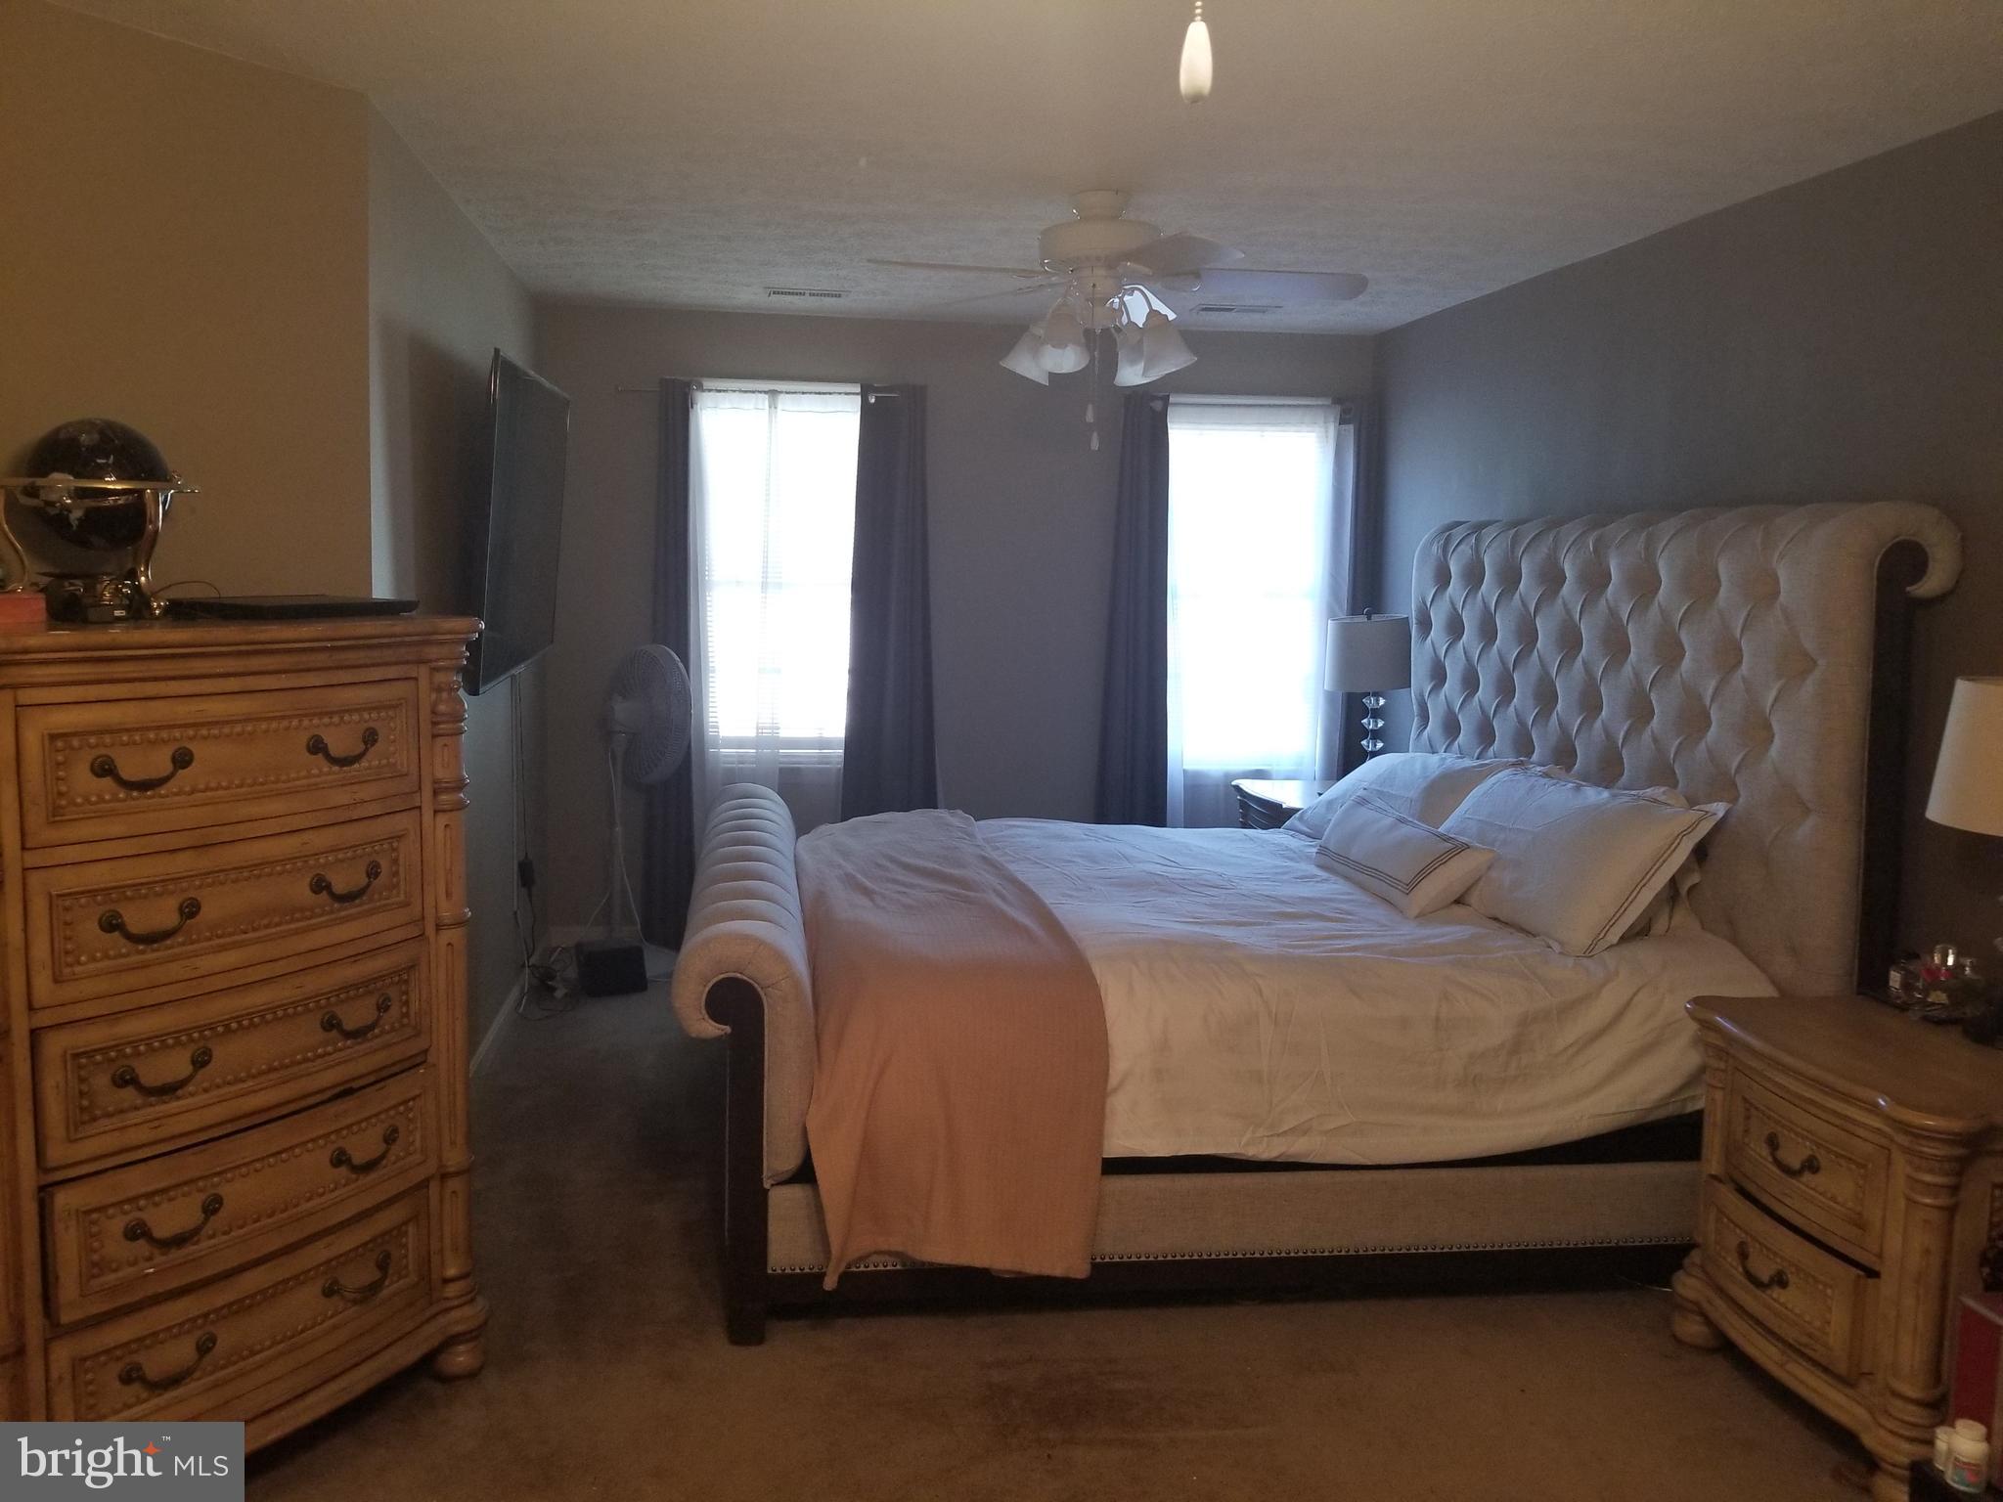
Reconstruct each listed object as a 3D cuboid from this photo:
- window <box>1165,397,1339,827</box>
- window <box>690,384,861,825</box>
[{"bbox_3d":[0.965,-0.621,6.026,0.690,1.550,0.100,0,7,-9],"label":"window"},{"bbox_3d":[-0.857,-0.619,5.734,0.650,1.550,0.100,0,7,-9],"label":"window"}]

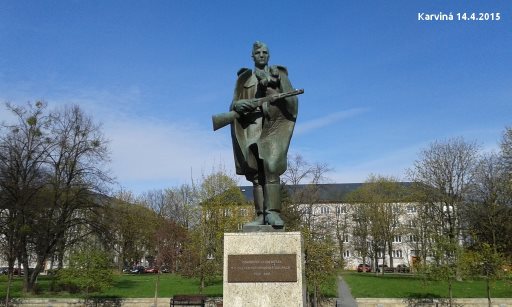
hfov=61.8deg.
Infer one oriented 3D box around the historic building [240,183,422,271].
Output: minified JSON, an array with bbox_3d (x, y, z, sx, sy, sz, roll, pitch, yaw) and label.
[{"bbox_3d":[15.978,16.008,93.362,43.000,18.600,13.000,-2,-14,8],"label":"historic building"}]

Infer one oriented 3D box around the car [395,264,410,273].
[{"bbox_3d":[26.135,20.514,76.299,1.780,1.470,4.200,0,-14,0],"label":"car"}]

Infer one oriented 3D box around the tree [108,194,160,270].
[{"bbox_3d":[-19.586,12.886,68.946,8.510,12.640,8.510,0,-14,0],"label":"tree"}]

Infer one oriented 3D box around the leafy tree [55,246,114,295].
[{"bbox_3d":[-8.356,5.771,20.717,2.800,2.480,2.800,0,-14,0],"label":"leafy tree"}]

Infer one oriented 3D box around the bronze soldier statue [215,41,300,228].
[{"bbox_3d":[0.024,-0.380,6.698,1.320,3.070,0.970,-1,-14,5],"label":"bronze soldier statue"}]

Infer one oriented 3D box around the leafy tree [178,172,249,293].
[{"bbox_3d":[-2.711,5.066,28.632,4.750,8.020,4.750,0,-14,0],"label":"leafy tree"}]

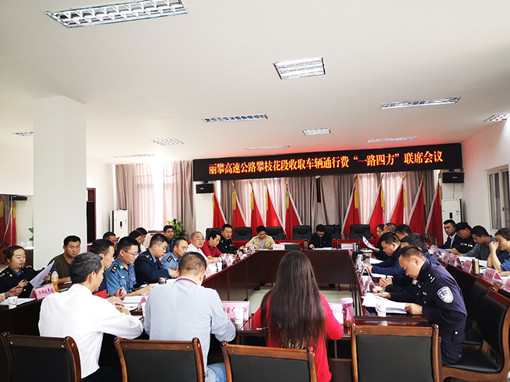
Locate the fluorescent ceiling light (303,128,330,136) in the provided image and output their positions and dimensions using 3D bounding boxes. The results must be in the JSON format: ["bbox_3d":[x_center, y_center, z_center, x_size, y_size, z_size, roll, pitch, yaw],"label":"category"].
[{"bbox_3d":[1.447,-1.393,9.249,0.620,0.070,0.620,-2,-3,12],"label":"fluorescent ceiling light"}]

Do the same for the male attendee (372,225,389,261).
[{"bbox_3d":[2.019,1.115,6.021,0.720,1.200,0.480,-2,-3,6],"label":"male attendee"}]

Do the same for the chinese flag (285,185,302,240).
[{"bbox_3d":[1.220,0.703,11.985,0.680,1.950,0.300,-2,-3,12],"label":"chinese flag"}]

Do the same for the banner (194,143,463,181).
[{"bbox_3d":[1.881,-0.776,11.583,7.683,0.690,0.138,-2,-3,11],"label":"banner"}]

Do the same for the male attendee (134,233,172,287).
[{"bbox_3d":[-1.094,1.150,4.572,0.670,1.290,0.512,-2,-3,11],"label":"male attendee"}]

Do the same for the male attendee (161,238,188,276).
[{"bbox_3d":[-0.918,1.210,5.126,0.750,1.230,0.520,-3,-3,29],"label":"male attendee"}]

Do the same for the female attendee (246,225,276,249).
[{"bbox_3d":[0.142,1.326,8.142,0.580,1.230,0.700,-2,-3,12],"label":"female attendee"}]

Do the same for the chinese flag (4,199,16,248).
[{"bbox_3d":[-8.360,1.197,13.594,0.520,1.900,0.260,-2,-3,12],"label":"chinese flag"}]

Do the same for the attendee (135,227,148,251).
[{"bbox_3d":[-1.885,1.298,7.027,0.720,1.300,0.500,-3,-3,29],"label":"attendee"}]

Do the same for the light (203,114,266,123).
[{"bbox_3d":[-0.386,-1.420,7.665,1.220,0.070,0.320,-2,-3,12],"label":"light"}]

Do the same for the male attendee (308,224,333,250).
[{"bbox_3d":[1.292,1.220,7.570,0.520,1.190,0.720,-2,-3,12],"label":"male attendee"}]

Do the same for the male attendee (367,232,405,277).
[{"bbox_3d":[1.760,1.121,4.701,0.780,1.230,0.520,-2,-3,6],"label":"male attendee"}]

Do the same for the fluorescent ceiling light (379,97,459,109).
[{"bbox_3d":[2.880,-1.553,6.938,1.220,0.070,0.330,-2,-3,12],"label":"fluorescent ceiling light"}]

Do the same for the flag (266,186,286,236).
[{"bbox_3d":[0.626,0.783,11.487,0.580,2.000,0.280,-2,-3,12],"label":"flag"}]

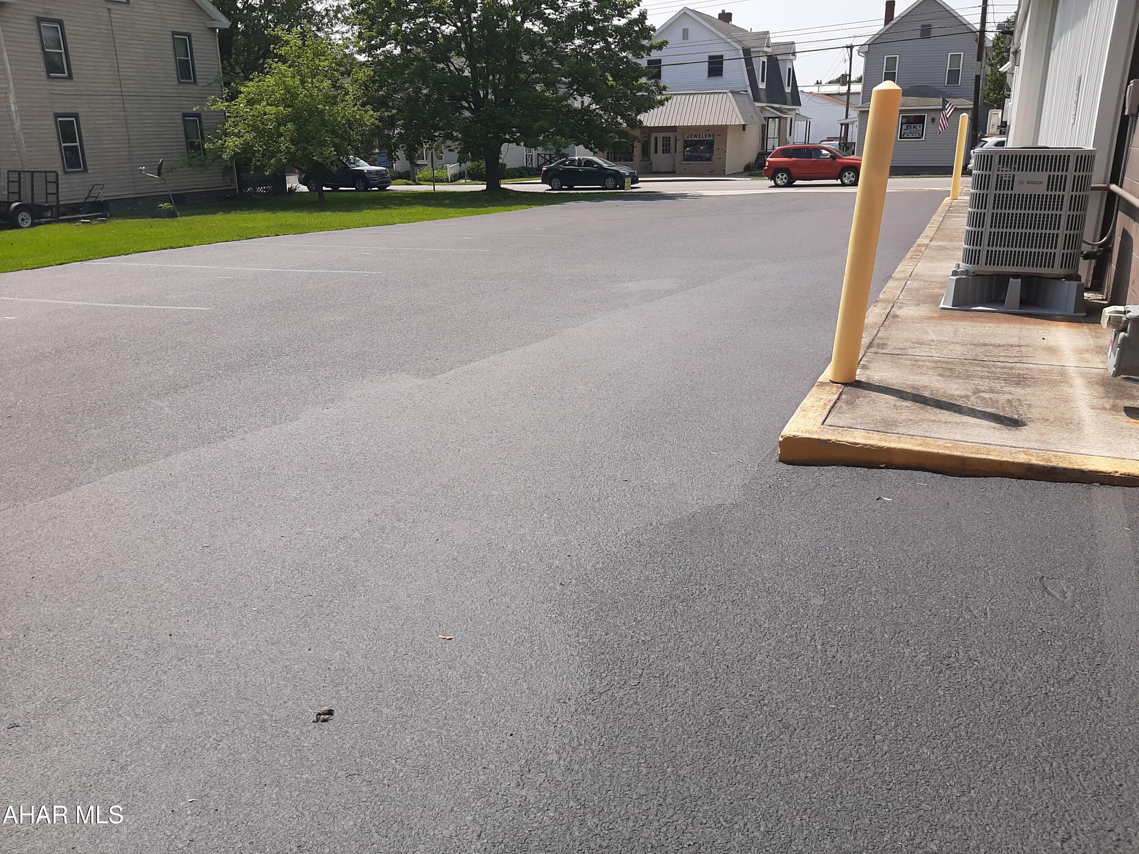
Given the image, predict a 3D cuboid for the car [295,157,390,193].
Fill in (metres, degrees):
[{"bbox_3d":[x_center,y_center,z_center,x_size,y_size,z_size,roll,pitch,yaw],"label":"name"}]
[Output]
[{"bbox_3d":[-11.550,-13.000,44.000,5.050,1.775,2.000,8,20,23],"label":"car"}]

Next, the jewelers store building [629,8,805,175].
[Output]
[{"bbox_3d":[8.021,-19.953,51.461,8.600,8.800,12.800,8,21,25],"label":"jewelers store building"}]

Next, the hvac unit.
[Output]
[{"bbox_3d":[3.336,-1.465,6.304,0.900,1.100,0.900,8,20,23],"label":"hvac unit"}]

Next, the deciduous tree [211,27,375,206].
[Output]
[{"bbox_3d":[-8.792,-9.961,27.400,5.100,5.250,5.000,-1,19,0],"label":"deciduous tree"}]

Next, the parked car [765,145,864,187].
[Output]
[{"bbox_3d":[10.300,-10.820,35.400,4.410,1.650,1.770,7,20,22],"label":"parked car"}]

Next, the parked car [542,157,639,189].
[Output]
[{"bbox_3d":[0.930,-11.900,40.100,4.640,1.460,1.780,8,20,23],"label":"parked car"}]

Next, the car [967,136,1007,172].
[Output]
[{"bbox_3d":[17.507,-10.053,32.148,4.600,1.680,1.840,8,20,23],"label":"car"}]

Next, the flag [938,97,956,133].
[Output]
[{"bbox_3d":[17.640,-14.565,39.950,0.800,1.550,0.300,8,20,23],"label":"flag"}]

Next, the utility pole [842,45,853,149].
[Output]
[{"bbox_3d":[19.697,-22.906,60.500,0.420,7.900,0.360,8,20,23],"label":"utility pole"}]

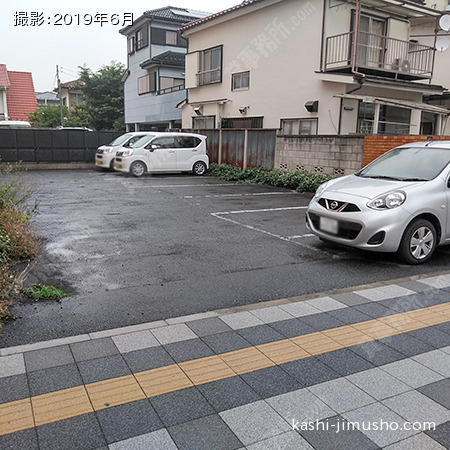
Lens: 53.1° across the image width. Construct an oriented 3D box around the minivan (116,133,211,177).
[{"bbox_3d":[-2.485,-2.762,17.380,3.400,1.640,1.480,-4,12,-24],"label":"minivan"}]

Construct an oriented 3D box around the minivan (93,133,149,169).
[{"bbox_3d":[-3.720,-3.160,19.250,3.400,1.640,1.480,-4,12,-26],"label":"minivan"}]

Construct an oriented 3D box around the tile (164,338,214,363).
[{"bbox_3d":[-0.252,0.909,3.200,0.296,0.042,0.296,-5,13,-27],"label":"tile"}]

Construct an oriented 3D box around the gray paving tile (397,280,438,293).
[{"bbox_3d":[2.004,0.665,4.694,0.296,0.042,0.296,-5,13,-27],"label":"gray paving tile"}]

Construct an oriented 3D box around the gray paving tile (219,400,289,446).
[{"bbox_3d":[0.164,1.072,2.418,0.296,0.042,0.296,-5,13,-27],"label":"gray paving tile"}]

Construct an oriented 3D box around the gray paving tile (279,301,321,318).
[{"bbox_3d":[0.674,0.770,4.008,0.296,0.042,0.296,-5,13,-27],"label":"gray paving tile"}]

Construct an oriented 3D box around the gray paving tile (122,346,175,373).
[{"bbox_3d":[-0.518,0.930,3.063,0.296,0.042,0.296,-5,13,-27],"label":"gray paving tile"}]

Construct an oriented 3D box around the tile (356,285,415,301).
[{"bbox_3d":[1.605,0.697,4.488,0.596,0.042,0.296,-5,13,-27],"label":"tile"}]

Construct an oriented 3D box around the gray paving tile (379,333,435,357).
[{"bbox_3d":[1.355,0.912,3.364,0.296,0.042,0.296,-5,13,-27],"label":"gray paving tile"}]

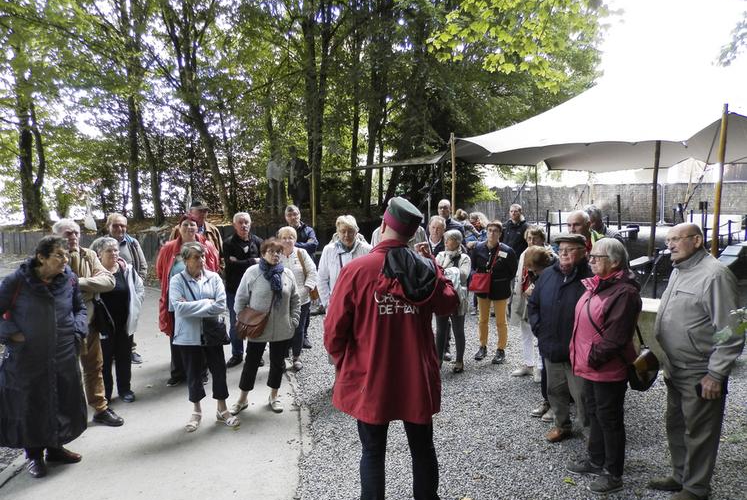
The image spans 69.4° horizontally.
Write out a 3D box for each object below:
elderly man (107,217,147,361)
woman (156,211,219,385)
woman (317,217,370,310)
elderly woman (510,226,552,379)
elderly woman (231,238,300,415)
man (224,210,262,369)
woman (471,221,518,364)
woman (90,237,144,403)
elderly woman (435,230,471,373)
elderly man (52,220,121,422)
[{"bbox_3d":[-2.891,0.446,6.263,0.540,1.720,0.370,-3,6,-28],"label":"elderly man"},{"bbox_3d":[-1.886,0.499,5.428,0.600,1.709,0.400,-2,5,-22],"label":"woman"},{"bbox_3d":[-0.213,0.518,5.070,0.560,1.700,0.380,0,5,-3],"label":"woman"},{"bbox_3d":[1.747,0.549,5.823,0.480,1.605,0.380,4,6,40],"label":"elderly woman"},{"bbox_3d":[-0.988,0.672,4.828,0.550,1.553,0.380,-2,5,-20],"label":"elderly woman"},{"bbox_3d":[-1.486,0.445,6.212,0.530,1.730,0.380,-1,5,-14],"label":"man"},{"bbox_3d":[1.406,0.486,6.266,0.540,1.640,0.360,1,5,16],"label":"woman"},{"bbox_3d":[-2.455,0.616,5.173,0.500,1.570,0.360,-5,7,-43],"label":"woman"},{"bbox_3d":[0.899,0.560,6.076,0.460,1.560,0.350,1,5,14],"label":"elderly woman"},{"bbox_3d":[-2.442,0.592,4.589,0.450,1.720,0.530,4,6,38],"label":"elderly man"}]

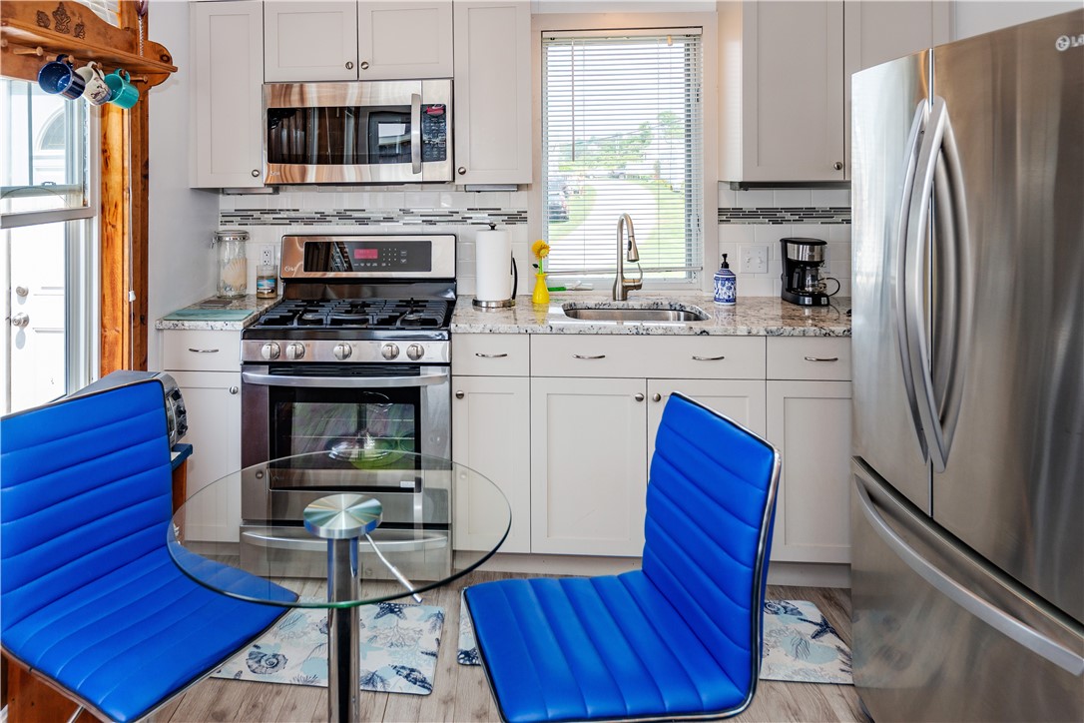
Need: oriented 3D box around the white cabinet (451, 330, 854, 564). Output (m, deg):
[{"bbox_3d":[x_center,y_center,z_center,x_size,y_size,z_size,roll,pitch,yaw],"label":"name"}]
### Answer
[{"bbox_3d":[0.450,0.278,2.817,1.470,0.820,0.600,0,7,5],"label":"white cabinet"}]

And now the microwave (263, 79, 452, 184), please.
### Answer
[{"bbox_3d":[-0.712,-0.929,3.046,0.757,0.410,0.400,0,7,5],"label":"microwave"}]

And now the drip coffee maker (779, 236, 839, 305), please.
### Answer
[{"bbox_3d":[1.069,-0.363,2.943,0.145,0.255,0.200,-1,7,-3],"label":"drip coffee maker"}]

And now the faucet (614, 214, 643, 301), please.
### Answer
[{"bbox_3d":[0.351,-0.427,2.968,0.120,0.360,0.220,-2,7,-11],"label":"faucet"}]

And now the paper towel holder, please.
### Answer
[{"bbox_3d":[-0.191,-0.392,2.972,0.180,0.335,0.180,0,7,5],"label":"paper towel holder"}]

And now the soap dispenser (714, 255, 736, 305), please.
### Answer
[{"bbox_3d":[0.743,-0.331,2.936,0.090,0.208,0.090,0,7,5],"label":"soap dispenser"}]

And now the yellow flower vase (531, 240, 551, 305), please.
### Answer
[{"bbox_3d":[-0.001,-0.371,3.009,0.080,0.255,0.080,0,7,5],"label":"yellow flower vase"}]

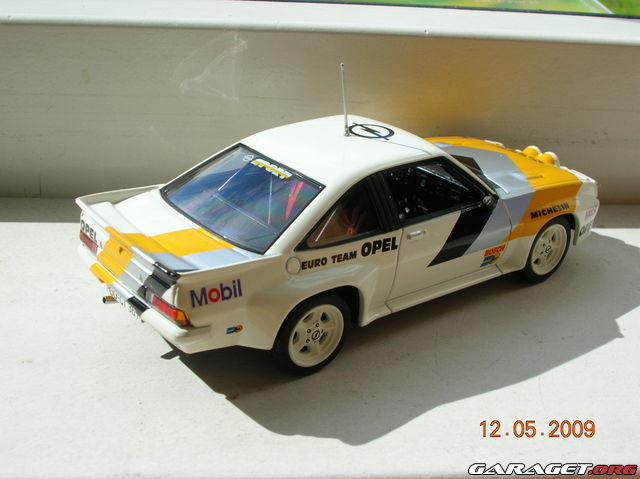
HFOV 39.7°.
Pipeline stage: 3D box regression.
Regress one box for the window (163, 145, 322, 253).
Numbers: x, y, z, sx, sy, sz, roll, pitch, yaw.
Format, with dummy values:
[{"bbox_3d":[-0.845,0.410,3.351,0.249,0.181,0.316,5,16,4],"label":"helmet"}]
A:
[{"bbox_3d":[-0.031,-0.019,0.348,0.041,0.004,0.074,-40,42,-20],"label":"window"}]

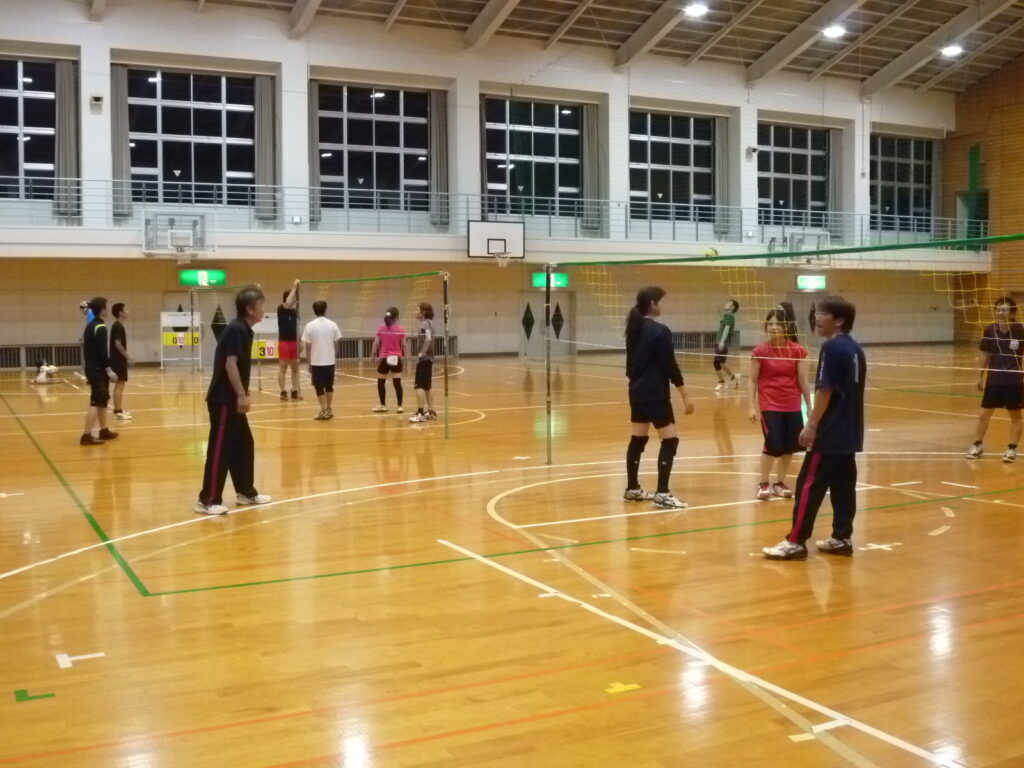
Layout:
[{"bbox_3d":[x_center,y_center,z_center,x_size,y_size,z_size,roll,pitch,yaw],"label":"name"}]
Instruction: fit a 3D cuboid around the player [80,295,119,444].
[{"bbox_3d":[-4.824,-0.146,13.145,0.430,1.710,0.480,-3,5,-32],"label":"player"}]

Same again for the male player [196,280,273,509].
[{"bbox_3d":[-2.190,0.129,8.807,0.570,1.740,0.500,-2,4,-22],"label":"male player"}]

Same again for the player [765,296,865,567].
[{"bbox_3d":[1.901,0.281,7.089,0.570,1.650,0.530,3,5,35],"label":"player"}]

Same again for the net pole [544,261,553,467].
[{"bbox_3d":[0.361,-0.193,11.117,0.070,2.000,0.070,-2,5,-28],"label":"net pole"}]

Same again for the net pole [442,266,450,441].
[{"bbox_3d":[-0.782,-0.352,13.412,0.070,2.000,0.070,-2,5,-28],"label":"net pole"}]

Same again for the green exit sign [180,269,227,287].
[{"bbox_3d":[-8.290,-2.862,30.208,1.220,0.430,0.140,-2,5,-28],"label":"green exit sign"}]

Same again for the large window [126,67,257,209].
[{"bbox_3d":[-8.717,-6.707,30.524,3.500,3.550,0.140,-2,5,-28],"label":"large window"}]

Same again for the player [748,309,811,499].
[{"bbox_3d":[2.207,0.161,9.292,0.520,1.560,0.330,1,4,19],"label":"player"}]

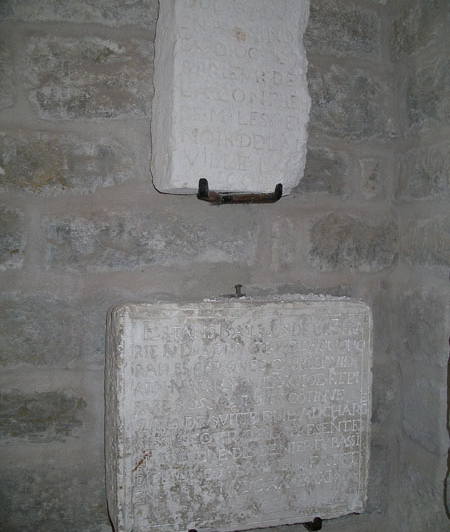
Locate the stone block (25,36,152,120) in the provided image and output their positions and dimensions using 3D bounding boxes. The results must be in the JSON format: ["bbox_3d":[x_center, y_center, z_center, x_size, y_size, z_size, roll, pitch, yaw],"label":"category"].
[{"bbox_3d":[-0.372,-0.500,1.782,0.345,0.220,0.130,0,0,-16],"label":"stone block"}]

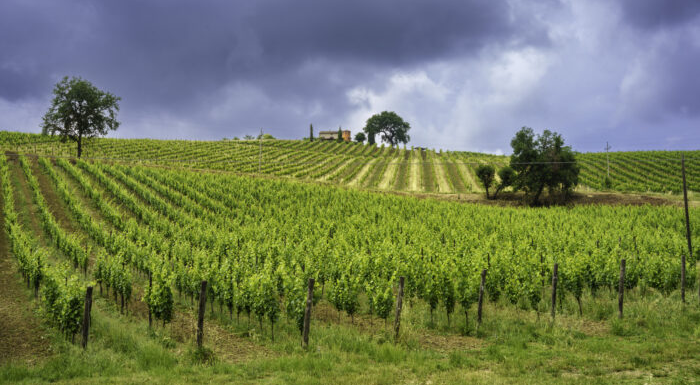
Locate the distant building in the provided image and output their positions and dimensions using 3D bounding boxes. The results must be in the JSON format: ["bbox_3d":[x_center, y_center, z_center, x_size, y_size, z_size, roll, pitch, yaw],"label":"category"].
[{"bbox_3d":[-6.020,-22.380,312.000,11.000,5.000,7.000,-1,-2,22],"label":"distant building"}]

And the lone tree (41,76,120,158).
[{"bbox_3d":[-43.310,-12.130,125.000,12.800,13.300,12.200,0,-2,0],"label":"lone tree"}]

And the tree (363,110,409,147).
[{"bbox_3d":[14.170,-24.340,302.000,18.400,14.200,17.000,0,-2,0],"label":"tree"}]

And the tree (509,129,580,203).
[{"bbox_3d":[28.610,-3.770,115.000,10.300,11.700,9.600,0,-2,0],"label":"tree"}]

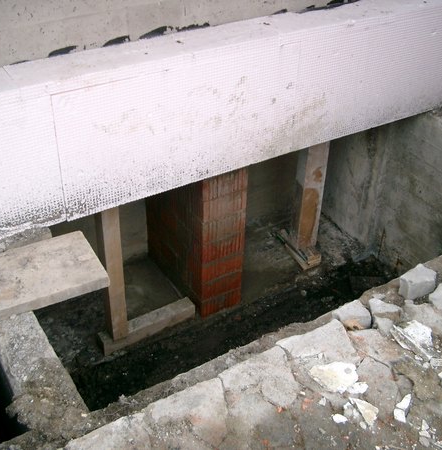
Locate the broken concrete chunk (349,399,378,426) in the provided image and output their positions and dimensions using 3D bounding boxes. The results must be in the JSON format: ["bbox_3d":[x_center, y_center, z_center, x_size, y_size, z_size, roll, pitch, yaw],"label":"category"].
[{"bbox_3d":[0.468,0.588,2.049,0.059,0.030,0.119,-14,39,-20],"label":"broken concrete chunk"}]

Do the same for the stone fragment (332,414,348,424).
[{"bbox_3d":[0.372,0.614,2.022,0.046,0.015,0.029,22,41,25],"label":"stone fragment"}]

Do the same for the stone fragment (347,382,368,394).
[{"bbox_3d":[0.454,0.542,2.121,0.076,0.018,0.044,-6,37,-11],"label":"stone fragment"}]

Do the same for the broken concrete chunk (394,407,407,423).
[{"bbox_3d":[0.565,0.609,2.029,0.034,0.025,0.051,5,36,4],"label":"broken concrete chunk"}]

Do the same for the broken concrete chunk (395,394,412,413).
[{"bbox_3d":[0.558,0.540,1.956,0.033,0.020,0.070,21,37,29],"label":"broken concrete chunk"}]

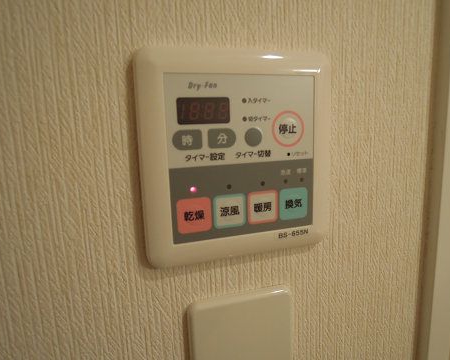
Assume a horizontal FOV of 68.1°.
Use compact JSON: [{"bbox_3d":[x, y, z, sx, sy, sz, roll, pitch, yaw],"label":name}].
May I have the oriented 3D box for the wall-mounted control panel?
[{"bbox_3d":[0.011,-0.012,0.194,0.116,0.120,0.014,-5,11,-18],"label":"wall-mounted control panel"}]

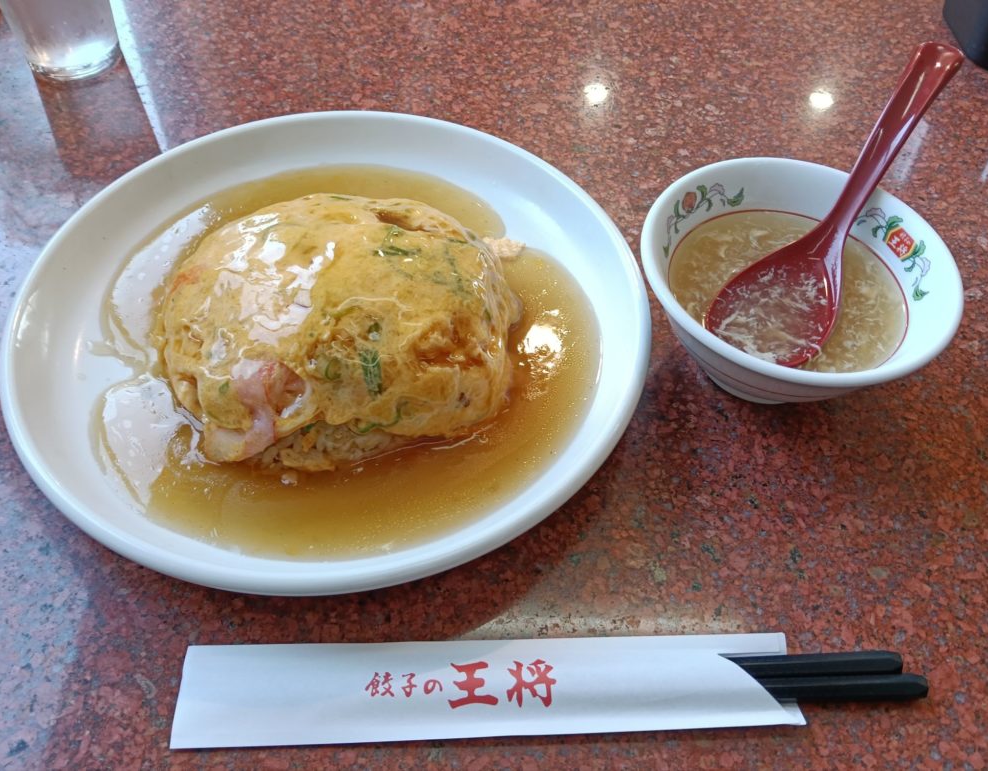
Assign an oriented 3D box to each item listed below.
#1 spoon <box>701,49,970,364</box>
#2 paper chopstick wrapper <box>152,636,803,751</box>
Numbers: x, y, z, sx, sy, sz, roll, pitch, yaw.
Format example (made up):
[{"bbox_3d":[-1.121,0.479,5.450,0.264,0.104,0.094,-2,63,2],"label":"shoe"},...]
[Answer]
[{"bbox_3d":[0.138,-0.067,0.318,0.044,0.032,0.159,30,78,18],"label":"spoon"},{"bbox_3d":[0.001,0.092,0.247,0.192,0.009,0.030,0,53,-3],"label":"paper chopstick wrapper"}]

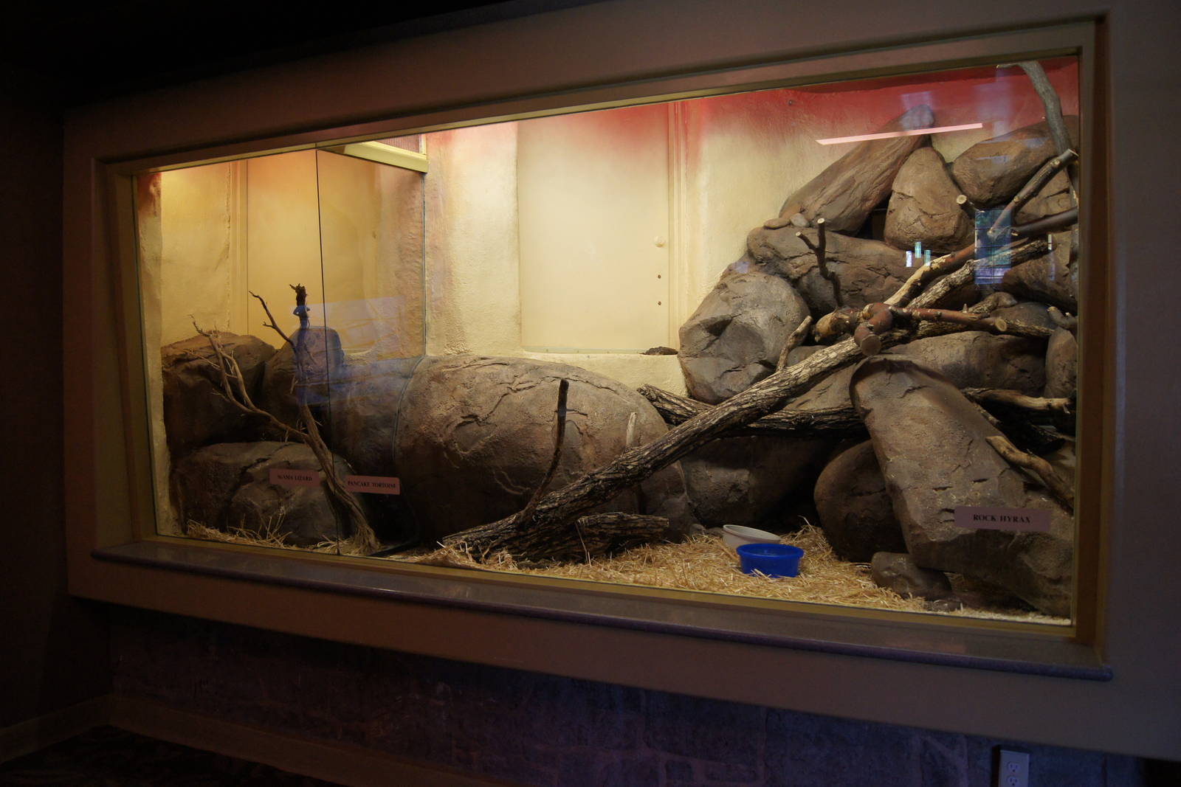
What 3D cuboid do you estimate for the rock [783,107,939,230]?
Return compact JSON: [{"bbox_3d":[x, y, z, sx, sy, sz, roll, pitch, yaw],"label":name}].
[{"bbox_3d":[1.107,-0.888,3.528,0.270,0.692,0.230,43,-2,17],"label":"rock"}]

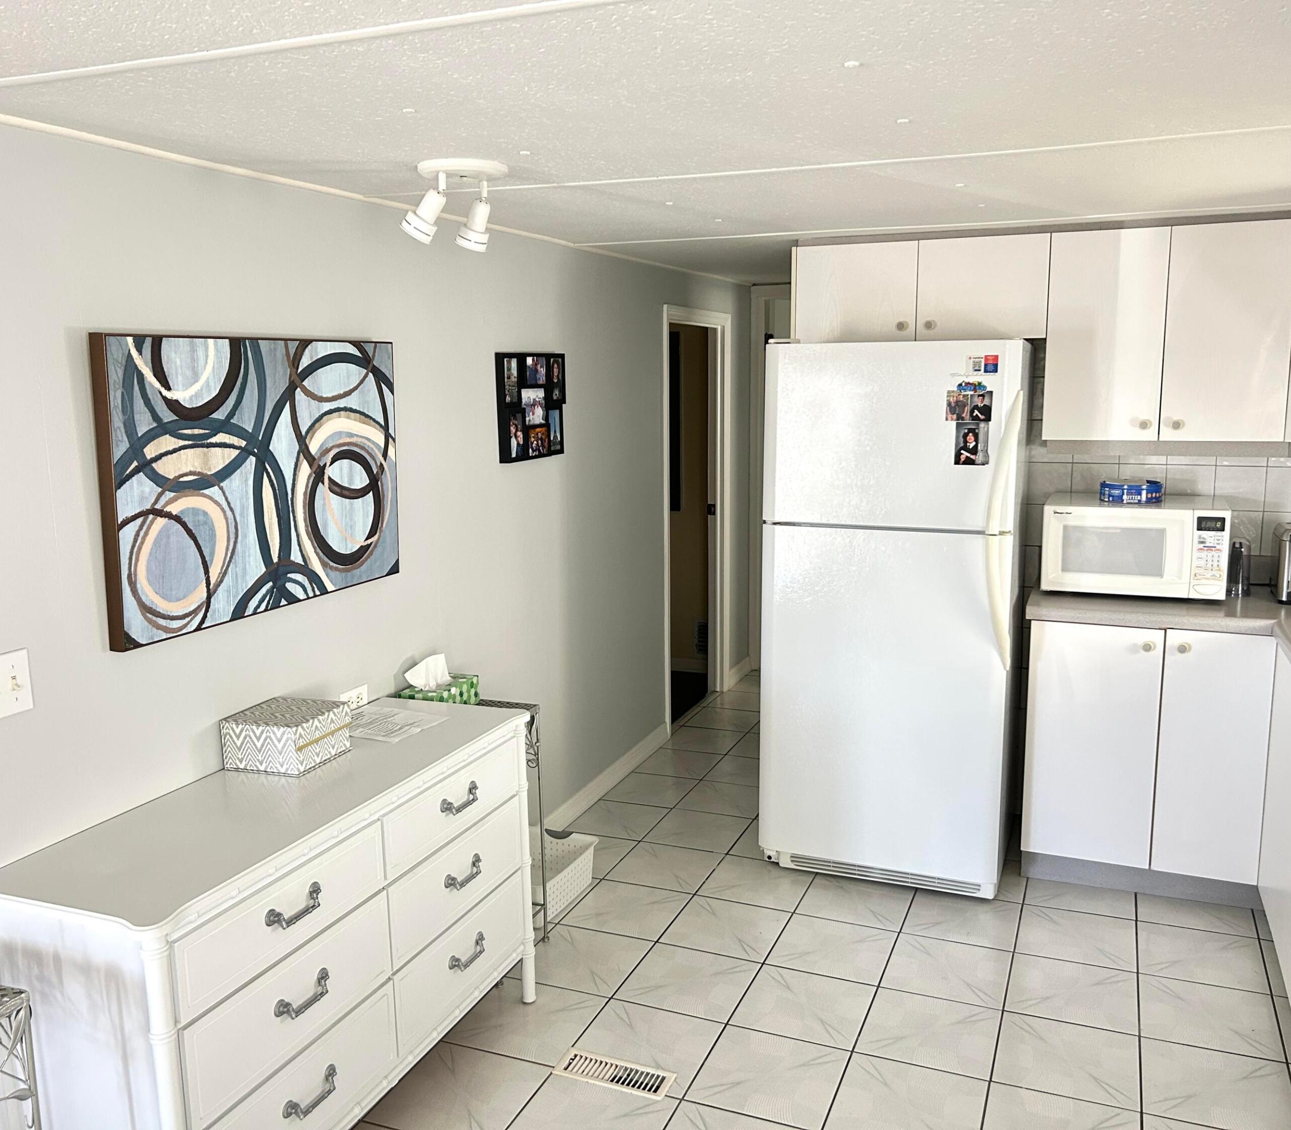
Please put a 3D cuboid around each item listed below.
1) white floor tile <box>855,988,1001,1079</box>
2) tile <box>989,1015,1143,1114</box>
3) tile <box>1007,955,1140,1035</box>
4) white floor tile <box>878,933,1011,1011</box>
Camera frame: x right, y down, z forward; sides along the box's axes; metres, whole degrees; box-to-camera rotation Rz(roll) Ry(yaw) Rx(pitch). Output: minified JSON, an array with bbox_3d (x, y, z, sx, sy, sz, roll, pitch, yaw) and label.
[{"bbox_3d":[0.721,1.181,2.861,0.320,0.010,0.320,3,11,22],"label":"white floor tile"},{"bbox_3d":[1.025,1.203,2.748,0.321,0.010,0.321,3,10,22],"label":"tile"},{"bbox_3d":[1.145,1.147,3.033,0.320,0.010,0.320,3,11,22],"label":"tile"},{"bbox_3d":[0.845,1.129,3.156,0.320,0.010,0.320,3,11,22],"label":"white floor tile"}]

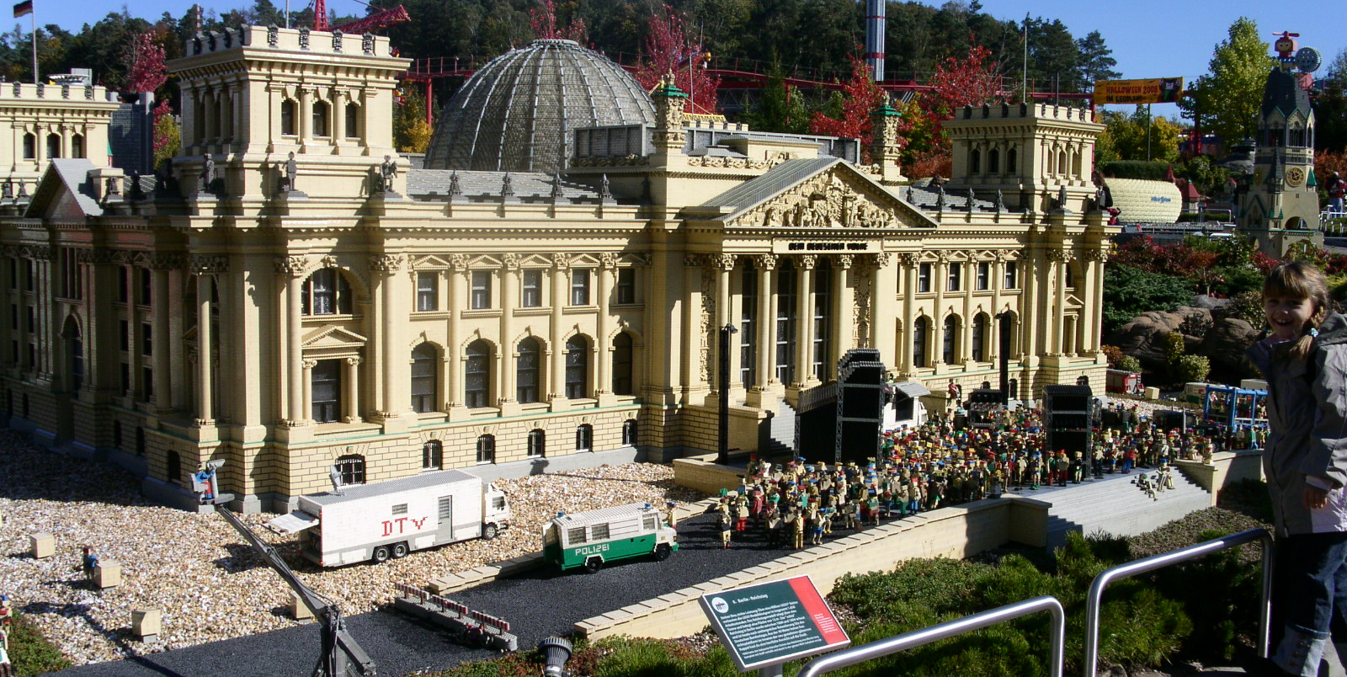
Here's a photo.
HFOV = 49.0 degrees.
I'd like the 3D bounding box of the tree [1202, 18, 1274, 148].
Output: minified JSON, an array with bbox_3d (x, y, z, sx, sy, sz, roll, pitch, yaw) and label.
[{"bbox_3d":[14.573,-5.358,38.235,1.974,5.827,1.974,1,5,0],"label":"tree"}]

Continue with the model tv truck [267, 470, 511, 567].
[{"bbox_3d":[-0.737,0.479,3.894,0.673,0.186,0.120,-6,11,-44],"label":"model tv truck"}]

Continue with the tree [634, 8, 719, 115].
[{"bbox_3d":[0.026,-4.247,30.201,1.794,4.995,1.794,1,5,0],"label":"tree"}]

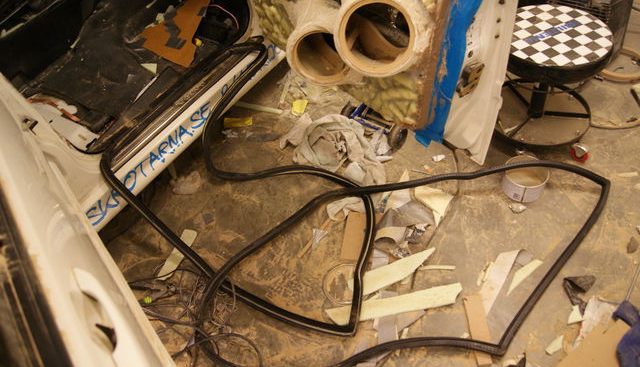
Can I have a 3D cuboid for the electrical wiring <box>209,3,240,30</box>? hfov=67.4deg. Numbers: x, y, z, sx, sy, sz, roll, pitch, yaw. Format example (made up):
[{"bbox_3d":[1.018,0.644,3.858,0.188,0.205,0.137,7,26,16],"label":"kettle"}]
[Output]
[{"bbox_3d":[-0.450,-0.786,2.260,0.150,0.110,0.120,-21,50,-4],"label":"electrical wiring"}]

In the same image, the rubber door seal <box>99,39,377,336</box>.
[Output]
[{"bbox_3d":[-0.145,-0.034,1.847,1.090,0.350,0.880,29,63,31],"label":"rubber door seal"}]

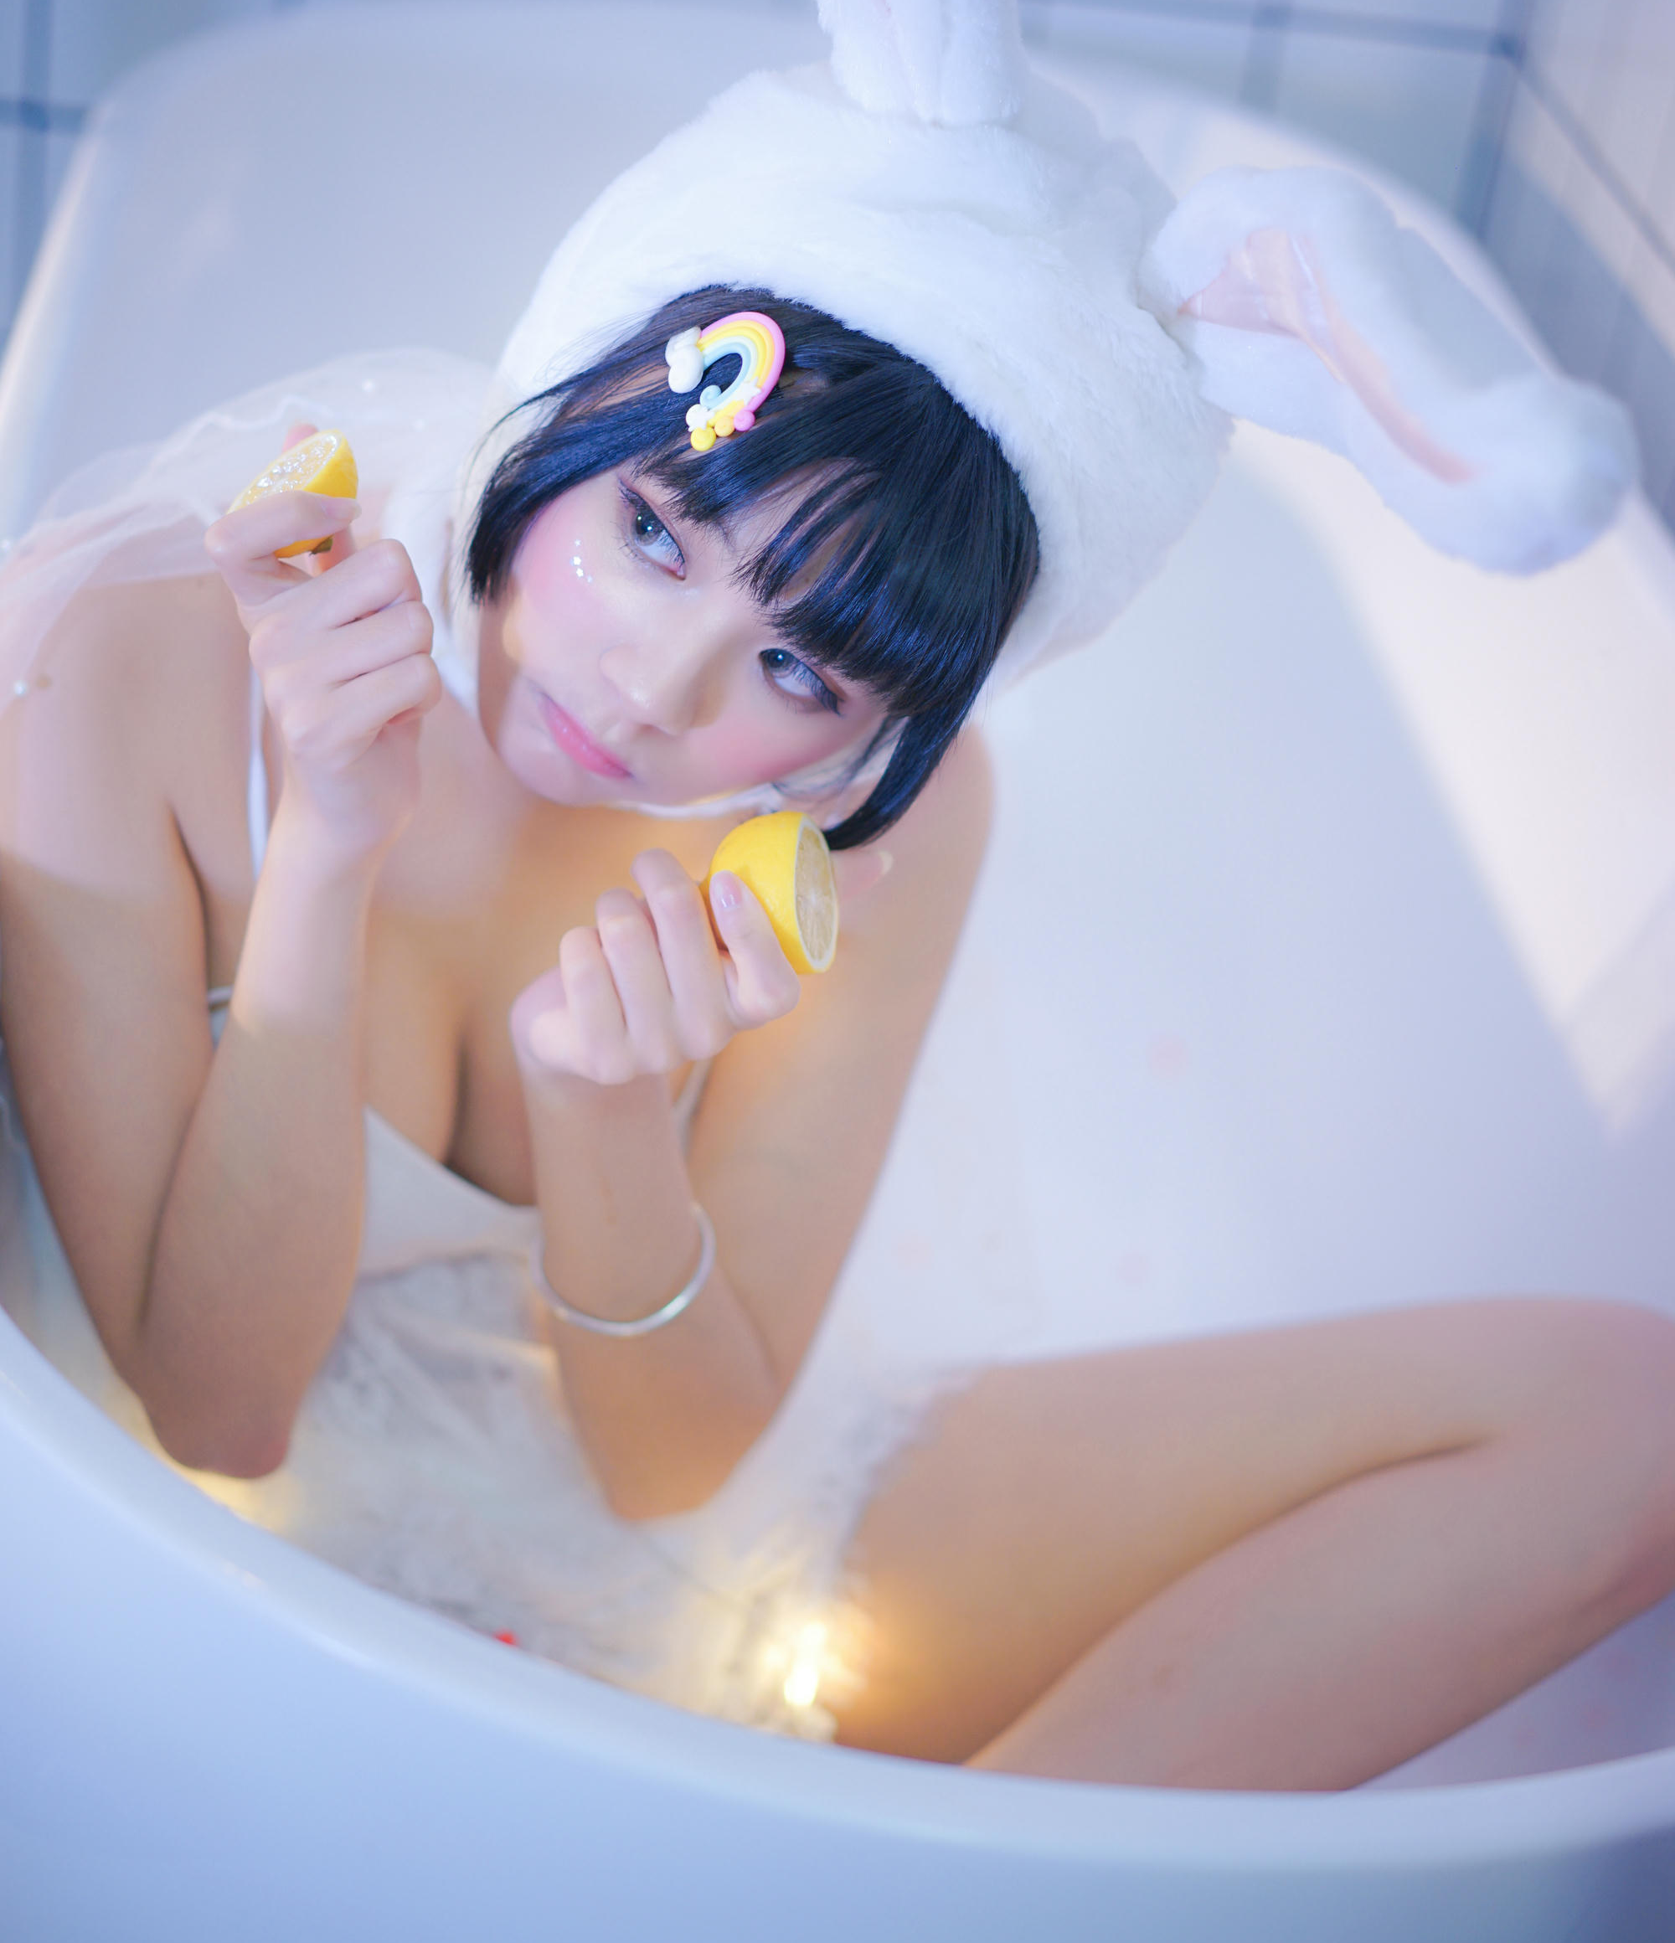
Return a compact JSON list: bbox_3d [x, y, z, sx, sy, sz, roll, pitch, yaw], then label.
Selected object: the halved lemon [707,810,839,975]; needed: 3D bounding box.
[{"bbox_3d":[-0.027,-0.025,1.320,0.042,0.056,0.056,-4,0,15],"label":"halved lemon"}]

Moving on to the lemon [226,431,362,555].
[{"bbox_3d":[-0.185,-0.160,1.352,0.056,0.031,0.056,-41,26,0],"label":"lemon"}]

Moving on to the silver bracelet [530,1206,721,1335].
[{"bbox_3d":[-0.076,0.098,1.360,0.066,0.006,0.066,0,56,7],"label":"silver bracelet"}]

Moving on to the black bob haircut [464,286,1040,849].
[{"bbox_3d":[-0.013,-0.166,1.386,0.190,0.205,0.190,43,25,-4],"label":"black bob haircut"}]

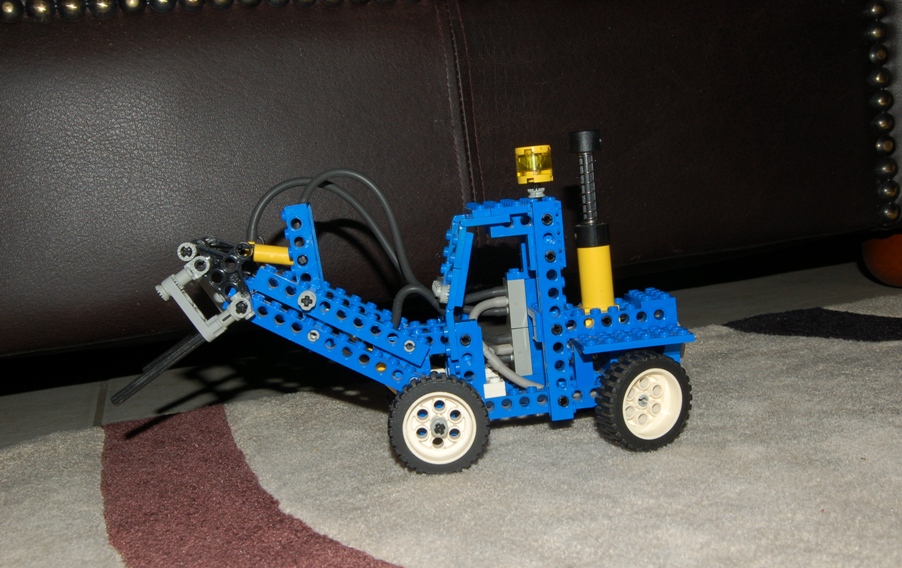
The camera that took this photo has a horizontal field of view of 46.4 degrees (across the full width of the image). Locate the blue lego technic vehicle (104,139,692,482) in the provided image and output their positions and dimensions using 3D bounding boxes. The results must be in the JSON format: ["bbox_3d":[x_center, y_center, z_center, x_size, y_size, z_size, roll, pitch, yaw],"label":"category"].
[{"bbox_3d":[-0.022,0.009,0.475,0.251,0.138,0.091,-6,6,-4],"label":"blue lego technic vehicle"}]

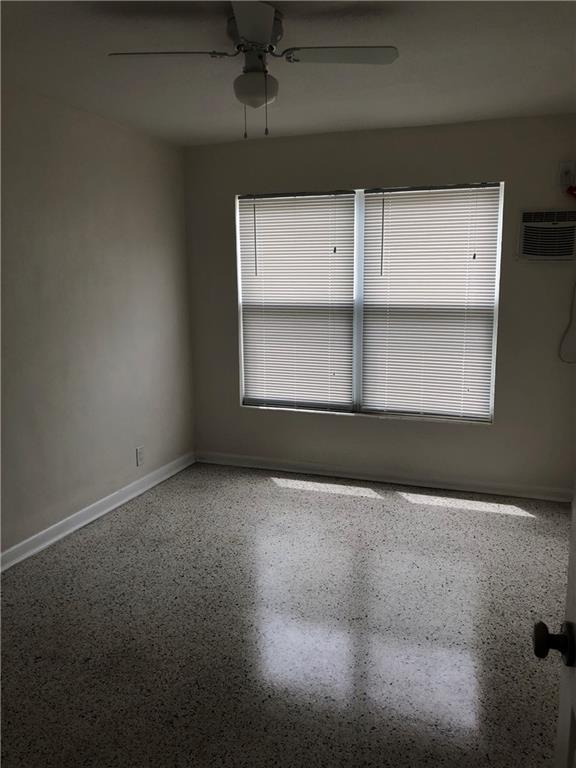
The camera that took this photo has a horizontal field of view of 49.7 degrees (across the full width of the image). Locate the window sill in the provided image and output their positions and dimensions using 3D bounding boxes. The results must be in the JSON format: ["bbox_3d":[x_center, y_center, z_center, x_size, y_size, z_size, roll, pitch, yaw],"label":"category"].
[{"bbox_3d":[0.521,0.209,4.588,1.879,0.037,0.106,3,10,20],"label":"window sill"}]

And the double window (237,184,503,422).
[{"bbox_3d":[0.515,-0.563,4.448,1.879,1.582,0.091,3,10,20],"label":"double window"}]

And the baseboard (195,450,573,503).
[{"bbox_3d":[0.605,0.680,4.593,2.929,0.093,0.018,3,10,20],"label":"baseboard"}]

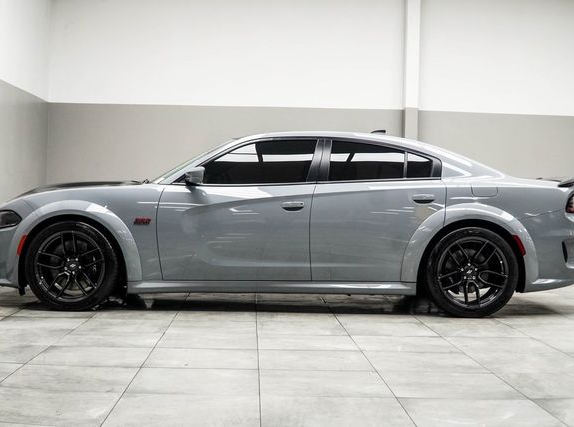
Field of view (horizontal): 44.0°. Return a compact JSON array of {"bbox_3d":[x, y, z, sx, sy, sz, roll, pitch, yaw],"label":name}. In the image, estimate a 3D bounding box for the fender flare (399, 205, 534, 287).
[{"bbox_3d":[1.408,0.239,5.547,1.077,0.649,0.200,1,1,-1],"label":"fender flare"}]

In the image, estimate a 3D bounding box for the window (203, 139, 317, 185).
[{"bbox_3d":[-0.210,-0.417,5.655,0.905,0.377,0.180,1,1,-1],"label":"window"}]

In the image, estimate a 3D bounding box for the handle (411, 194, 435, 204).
[{"bbox_3d":[1.057,-0.109,5.513,0.187,0.077,0.060,1,1,-1],"label":"handle"}]

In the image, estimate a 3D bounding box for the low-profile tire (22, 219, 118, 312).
[{"bbox_3d":[-1.642,0.400,5.564,0.706,0.698,0.300,1,1,-1],"label":"low-profile tire"}]

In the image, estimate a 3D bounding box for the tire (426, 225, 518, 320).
[{"bbox_3d":[1.414,0.449,5.631,0.706,0.698,0.300,1,1,-1],"label":"tire"}]

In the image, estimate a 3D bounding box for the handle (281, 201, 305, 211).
[{"bbox_3d":[0.050,-0.062,5.497,0.185,0.077,0.060,1,1,-1],"label":"handle"}]

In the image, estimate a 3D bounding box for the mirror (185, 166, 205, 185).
[{"bbox_3d":[-0.702,-0.284,5.462,0.153,0.153,0.220,1,1,-1],"label":"mirror"}]

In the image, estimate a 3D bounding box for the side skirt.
[{"bbox_3d":[-0.115,0.570,5.505,2.214,0.108,0.130,1,1,-1],"label":"side skirt"}]

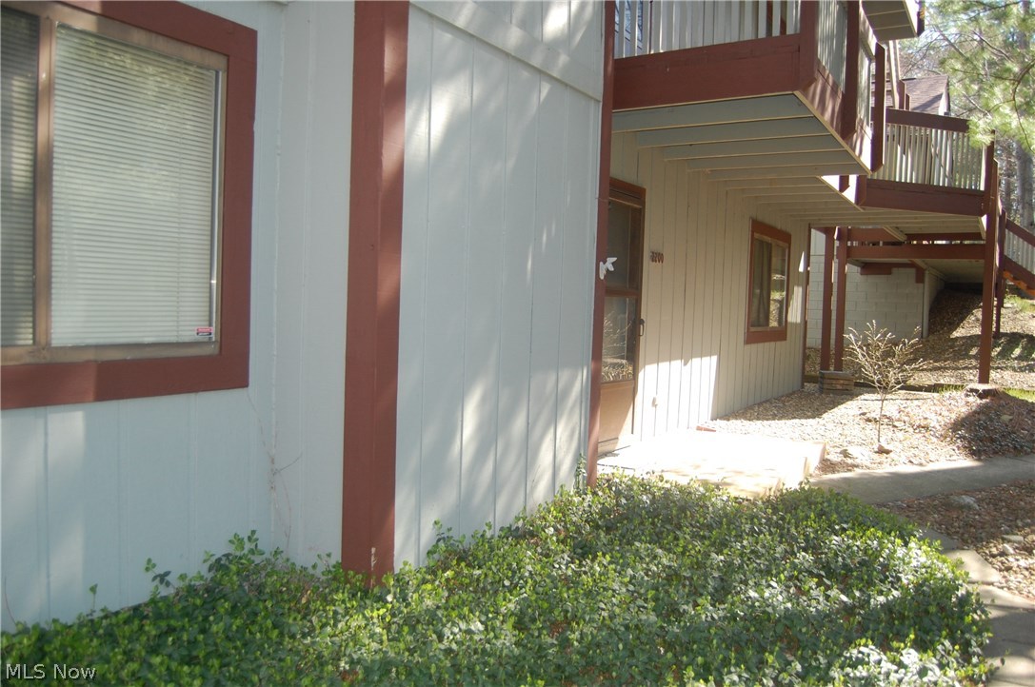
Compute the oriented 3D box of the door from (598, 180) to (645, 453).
[{"bbox_3d":[0.769,-0.199,6.185,0.090,2.110,0.980,4,4,32],"label":"door"}]

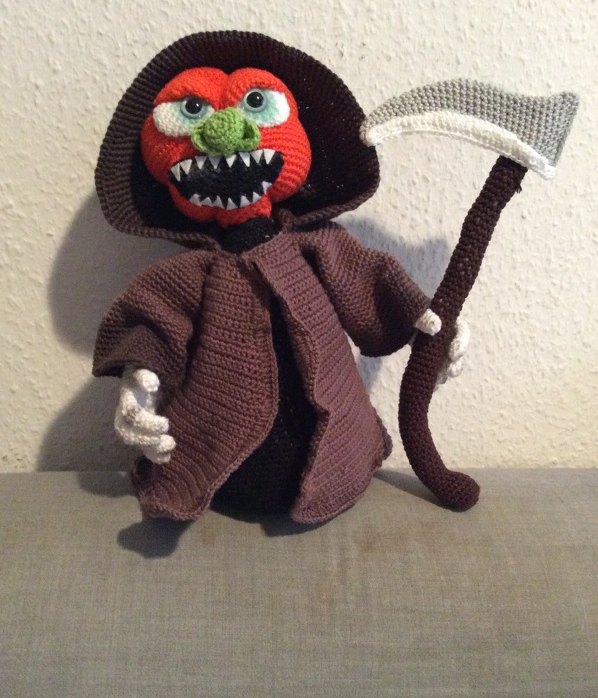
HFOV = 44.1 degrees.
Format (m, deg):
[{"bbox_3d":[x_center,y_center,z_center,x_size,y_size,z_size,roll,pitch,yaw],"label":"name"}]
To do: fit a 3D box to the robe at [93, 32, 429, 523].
[{"bbox_3d":[-0.031,-0.055,0.580,0.260,0.365,0.180,-2,5,0],"label":"robe"}]

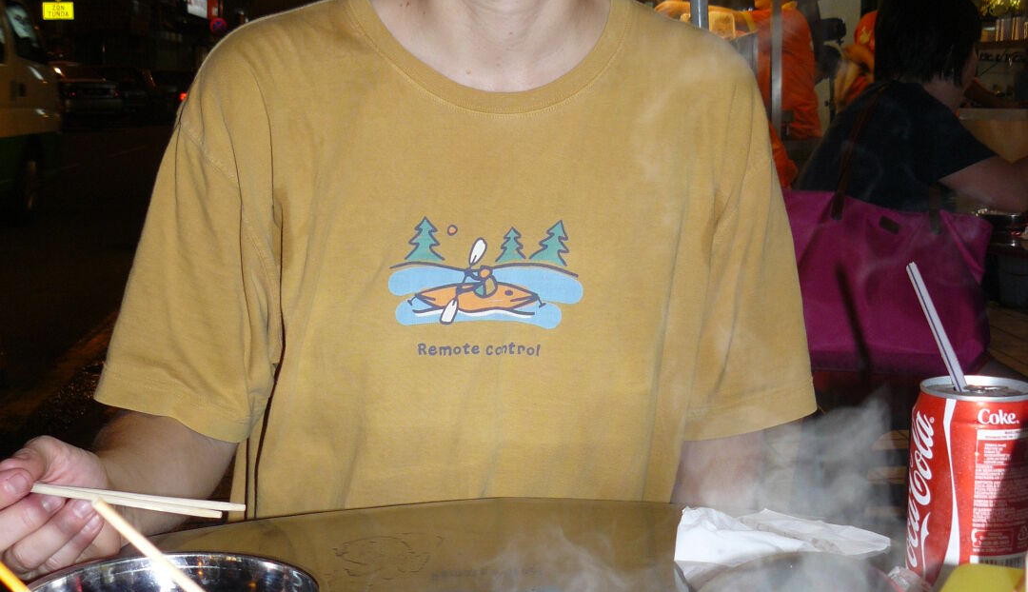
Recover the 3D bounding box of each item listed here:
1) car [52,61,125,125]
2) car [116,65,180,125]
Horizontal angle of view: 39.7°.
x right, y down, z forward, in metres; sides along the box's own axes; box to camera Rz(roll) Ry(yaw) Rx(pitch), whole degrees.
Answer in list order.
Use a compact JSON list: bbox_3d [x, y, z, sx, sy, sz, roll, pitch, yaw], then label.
[{"bbox_3d":[-10.650,-4.900,34.300,1.670,1.400,4.250,-5,10,-31],"label":"car"},{"bbox_3d":[-10.300,-5.420,37.800,1.670,1.400,4.250,-4,10,-30],"label":"car"}]

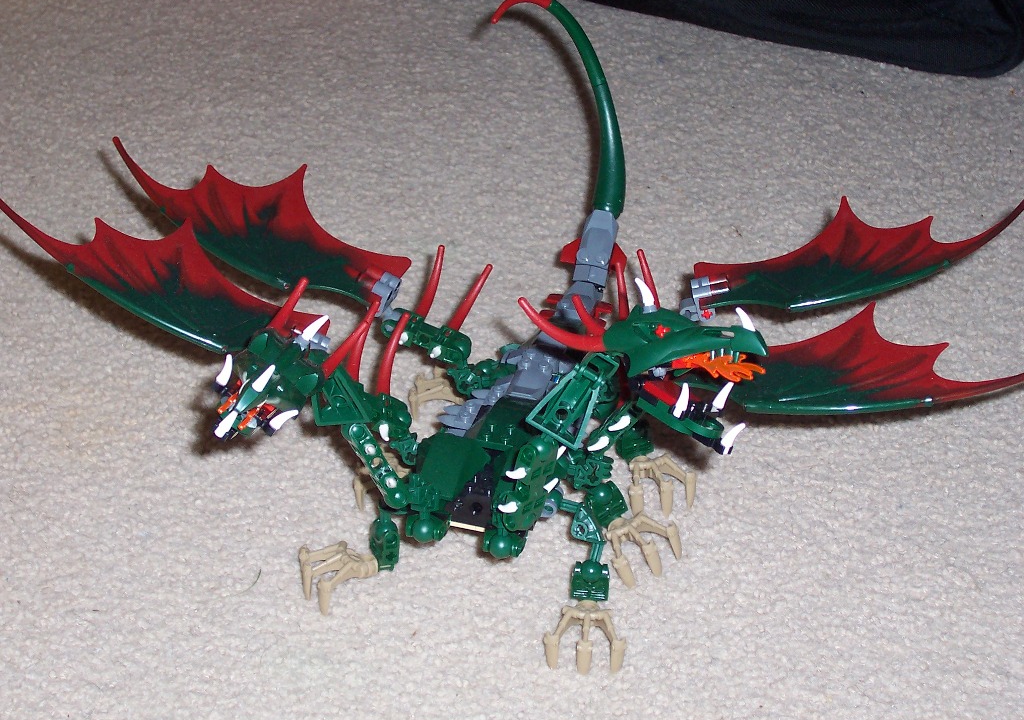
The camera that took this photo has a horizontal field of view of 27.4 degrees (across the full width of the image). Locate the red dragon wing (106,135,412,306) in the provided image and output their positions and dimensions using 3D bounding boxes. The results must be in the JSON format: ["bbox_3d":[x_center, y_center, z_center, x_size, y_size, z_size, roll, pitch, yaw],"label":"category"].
[{"bbox_3d":[-0.113,-0.070,0.943,0.158,0.022,0.079,29,42,18],"label":"red dragon wing"}]

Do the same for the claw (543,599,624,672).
[{"bbox_3d":[0.029,0.106,0.820,0.032,0.019,0.033,3,35,6],"label":"claw"}]

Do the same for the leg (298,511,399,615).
[{"bbox_3d":[-0.069,0.085,0.898,0.045,0.038,0.034,-13,40,-16],"label":"leg"}]

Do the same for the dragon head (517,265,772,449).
[{"bbox_3d":[0.059,0.002,0.850,0.102,0.069,0.047,4,5,30],"label":"dragon head"}]

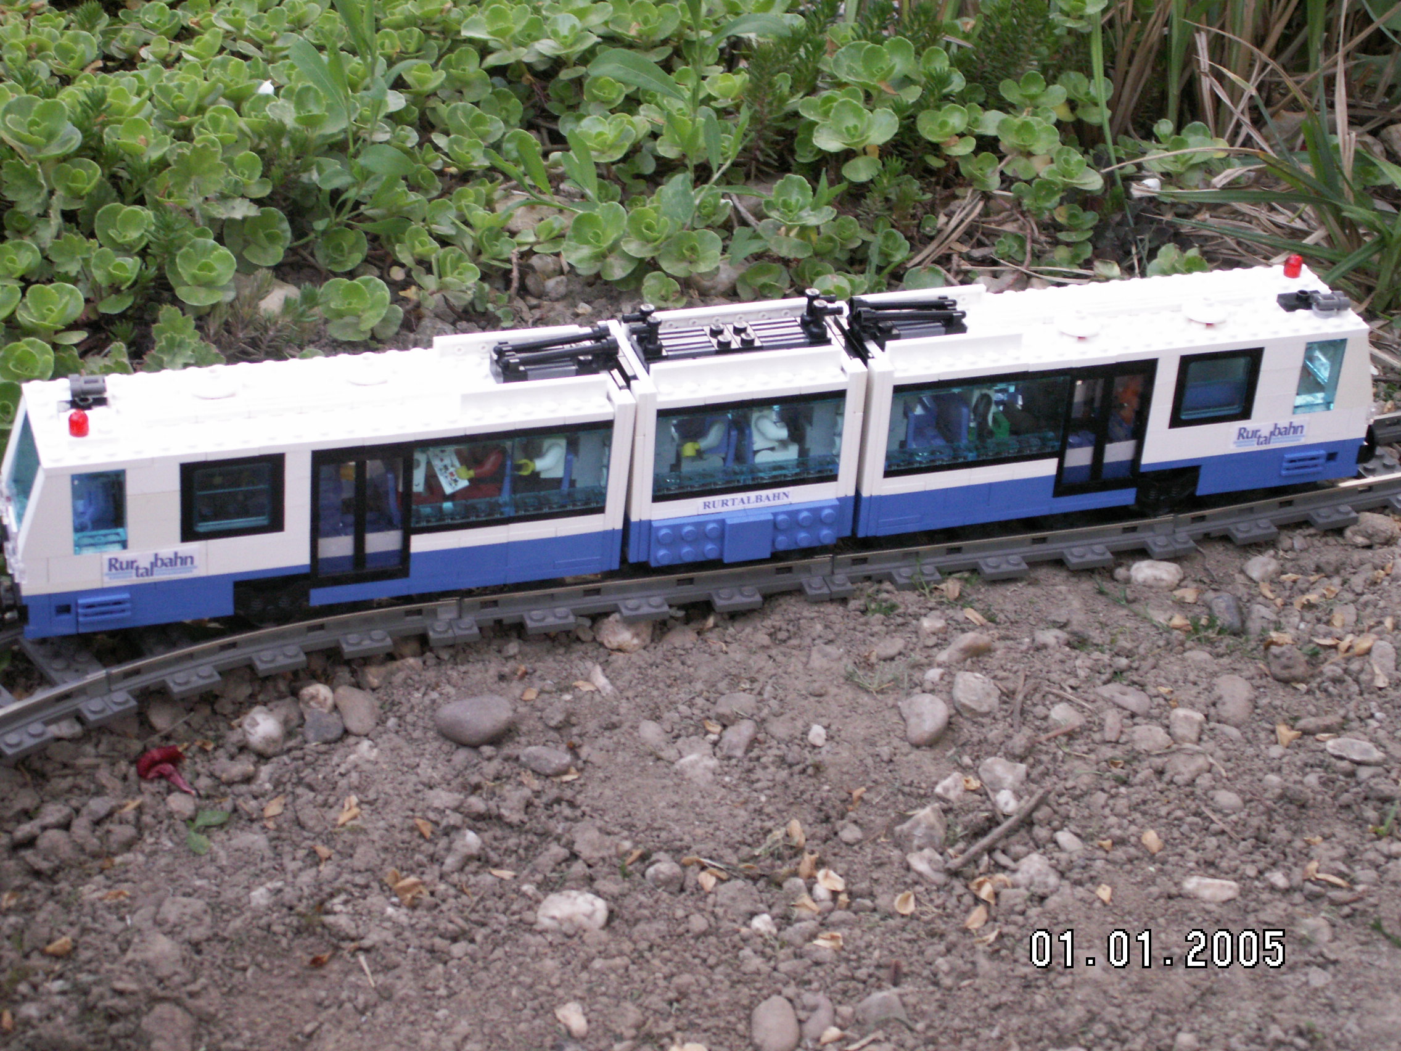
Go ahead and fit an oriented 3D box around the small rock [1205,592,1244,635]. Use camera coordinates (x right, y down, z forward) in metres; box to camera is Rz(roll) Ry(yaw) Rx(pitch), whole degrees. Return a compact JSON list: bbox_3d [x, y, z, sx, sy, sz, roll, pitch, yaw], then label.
[{"bbox_3d":[0.178,0.030,0.851,0.011,0.011,0.018,-1,33,-8],"label":"small rock"}]

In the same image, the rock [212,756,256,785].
[{"bbox_3d":[-0.139,0.073,0.747,0.013,0.007,0.011,8,33,6],"label":"rock"}]

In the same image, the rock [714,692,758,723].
[{"bbox_3d":[0.011,0.058,0.797,0.014,0.008,0.012,6,33,2],"label":"rock"}]

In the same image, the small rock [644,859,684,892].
[{"bbox_3d":[-0.011,0.102,0.734,0.011,0.009,0.010,4,33,0],"label":"small rock"}]

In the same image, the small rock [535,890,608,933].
[{"bbox_3d":[-0.036,0.108,0.702,0.020,0.011,0.014,3,33,-2],"label":"small rock"}]

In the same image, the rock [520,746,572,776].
[{"bbox_3d":[-0.048,0.073,0.776,0.017,0.007,0.012,9,33,7],"label":"rock"}]

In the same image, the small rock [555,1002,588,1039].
[{"bbox_3d":[-0.035,0.133,0.674,0.008,0.007,0.013,-12,36,-23],"label":"small rock"}]

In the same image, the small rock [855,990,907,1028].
[{"bbox_3d":[0.049,0.131,0.678,0.015,0.009,0.011,3,33,-2],"label":"small rock"}]

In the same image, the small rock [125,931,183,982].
[{"bbox_3d":[-0.149,0.118,0.685,0.016,0.011,0.015,3,33,-2],"label":"small rock"}]

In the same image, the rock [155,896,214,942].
[{"bbox_3d":[-0.144,0.110,0.698,0.016,0.011,0.014,3,33,-2],"label":"rock"}]

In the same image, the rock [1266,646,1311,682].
[{"bbox_3d":[0.194,0.046,0.828,0.015,0.011,0.015,13,34,14],"label":"rock"}]

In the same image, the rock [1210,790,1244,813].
[{"bbox_3d":[0.164,0.086,0.782,0.011,0.006,0.009,10,33,8],"label":"rock"}]

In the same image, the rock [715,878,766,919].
[{"bbox_3d":[0.011,0.106,0.712,0.014,0.009,0.013,3,33,-2],"label":"rock"}]

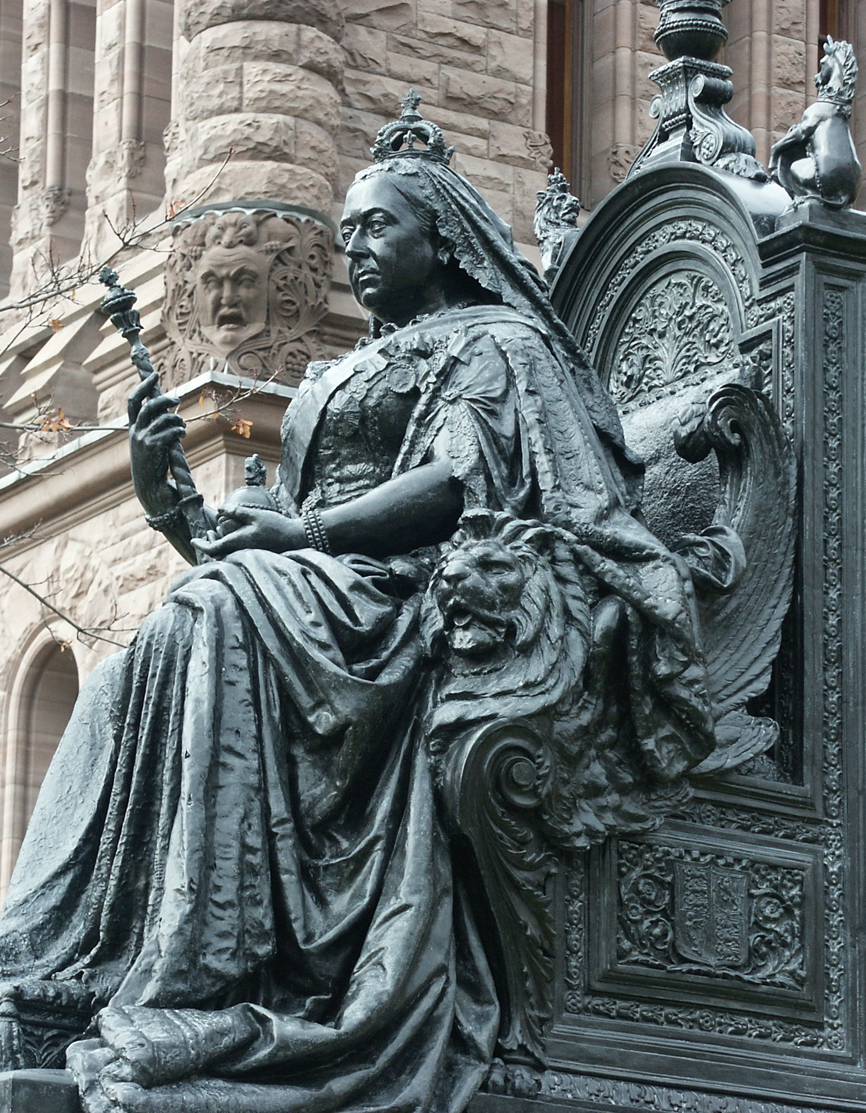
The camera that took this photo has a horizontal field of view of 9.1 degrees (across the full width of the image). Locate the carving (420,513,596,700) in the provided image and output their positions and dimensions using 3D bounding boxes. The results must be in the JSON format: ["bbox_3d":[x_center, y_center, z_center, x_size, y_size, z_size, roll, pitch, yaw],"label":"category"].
[{"bbox_3d":[0.163,0.108,11.900,0.360,0.410,0.330,-12,-21,38],"label":"carving"}]

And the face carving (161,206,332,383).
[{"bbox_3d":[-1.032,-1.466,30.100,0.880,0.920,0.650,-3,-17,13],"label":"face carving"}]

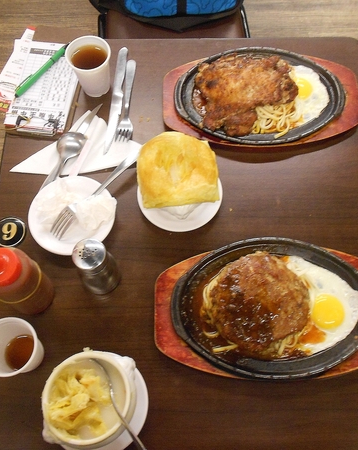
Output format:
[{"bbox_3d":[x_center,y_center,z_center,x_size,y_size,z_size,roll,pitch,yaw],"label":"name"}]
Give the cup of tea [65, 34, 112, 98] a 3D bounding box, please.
[{"bbox_3d":[-0.148,-0.265,0.771,0.073,0.076,0.073,0,68,0],"label":"cup of tea"}]

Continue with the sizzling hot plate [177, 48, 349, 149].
[{"bbox_3d":[0.132,-0.212,0.747,0.274,0.031,0.190,-1,69,0],"label":"sizzling hot plate"}]

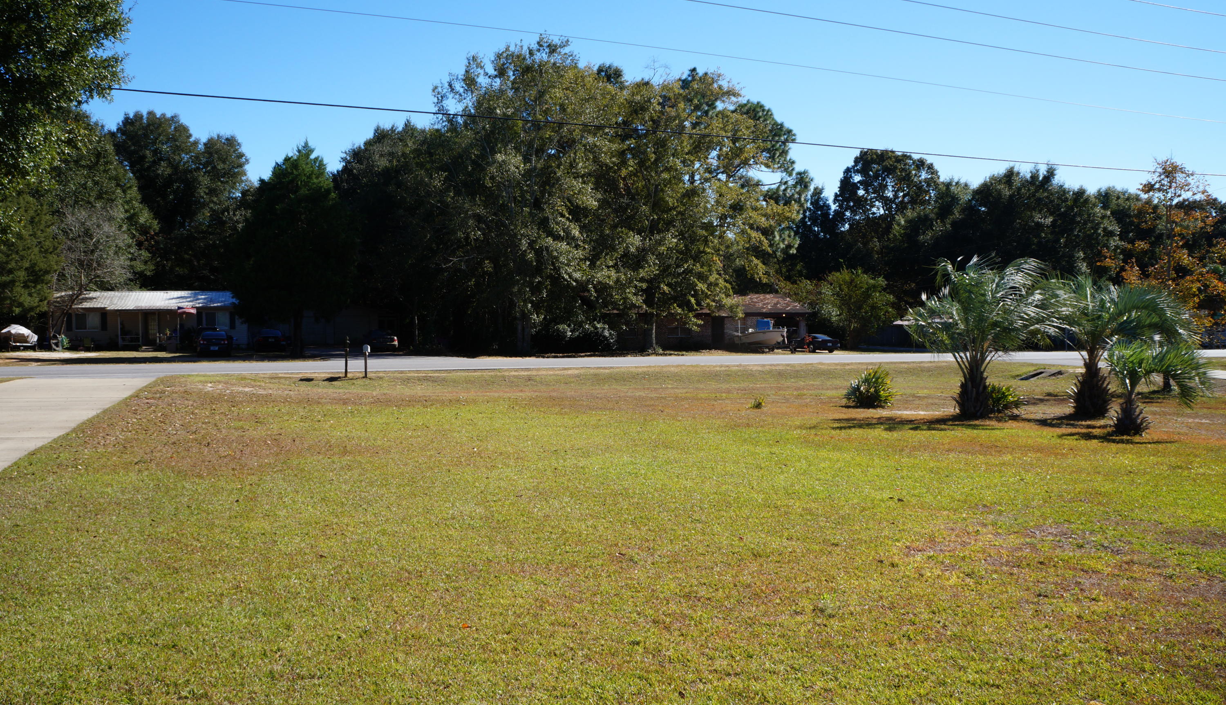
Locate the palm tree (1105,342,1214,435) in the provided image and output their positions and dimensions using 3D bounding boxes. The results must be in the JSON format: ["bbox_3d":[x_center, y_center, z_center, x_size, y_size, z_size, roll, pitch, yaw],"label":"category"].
[{"bbox_3d":[8.180,0.521,13.682,1.450,1.400,1.420,0,2,31],"label":"palm tree"}]

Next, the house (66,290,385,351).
[{"bbox_3d":[-25.583,-2.297,62.844,20.224,3.900,10.500,-1,2,-22],"label":"house"}]

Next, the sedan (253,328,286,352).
[{"bbox_3d":[-22.629,-0.792,60.682,1.800,1.430,4.700,-1,2,-20],"label":"sedan"}]

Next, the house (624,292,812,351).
[{"bbox_3d":[5.632,-2.303,71.037,16.529,4.100,9.500,-1,2,-20],"label":"house"}]

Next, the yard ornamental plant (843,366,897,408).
[{"bbox_3d":[5.060,0.676,18.389,1.020,0.840,1.000,0,2,16],"label":"yard ornamental plant"}]

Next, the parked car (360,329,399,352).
[{"bbox_3d":[-15.799,-0.801,62.190,1.800,1.450,4.700,-1,2,-23],"label":"parked car"}]

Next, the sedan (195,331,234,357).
[{"bbox_3d":[-24.577,-0.537,56.573,1.830,1.490,4.950,-1,2,-23],"label":"sedan"}]

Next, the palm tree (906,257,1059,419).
[{"bbox_3d":[6.589,-0.254,16.364,2.600,2.850,2.600,0,2,22],"label":"palm tree"}]

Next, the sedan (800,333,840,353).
[{"bbox_3d":[14.533,-0.721,66.945,1.780,1.320,4.600,-1,2,-16],"label":"sedan"}]

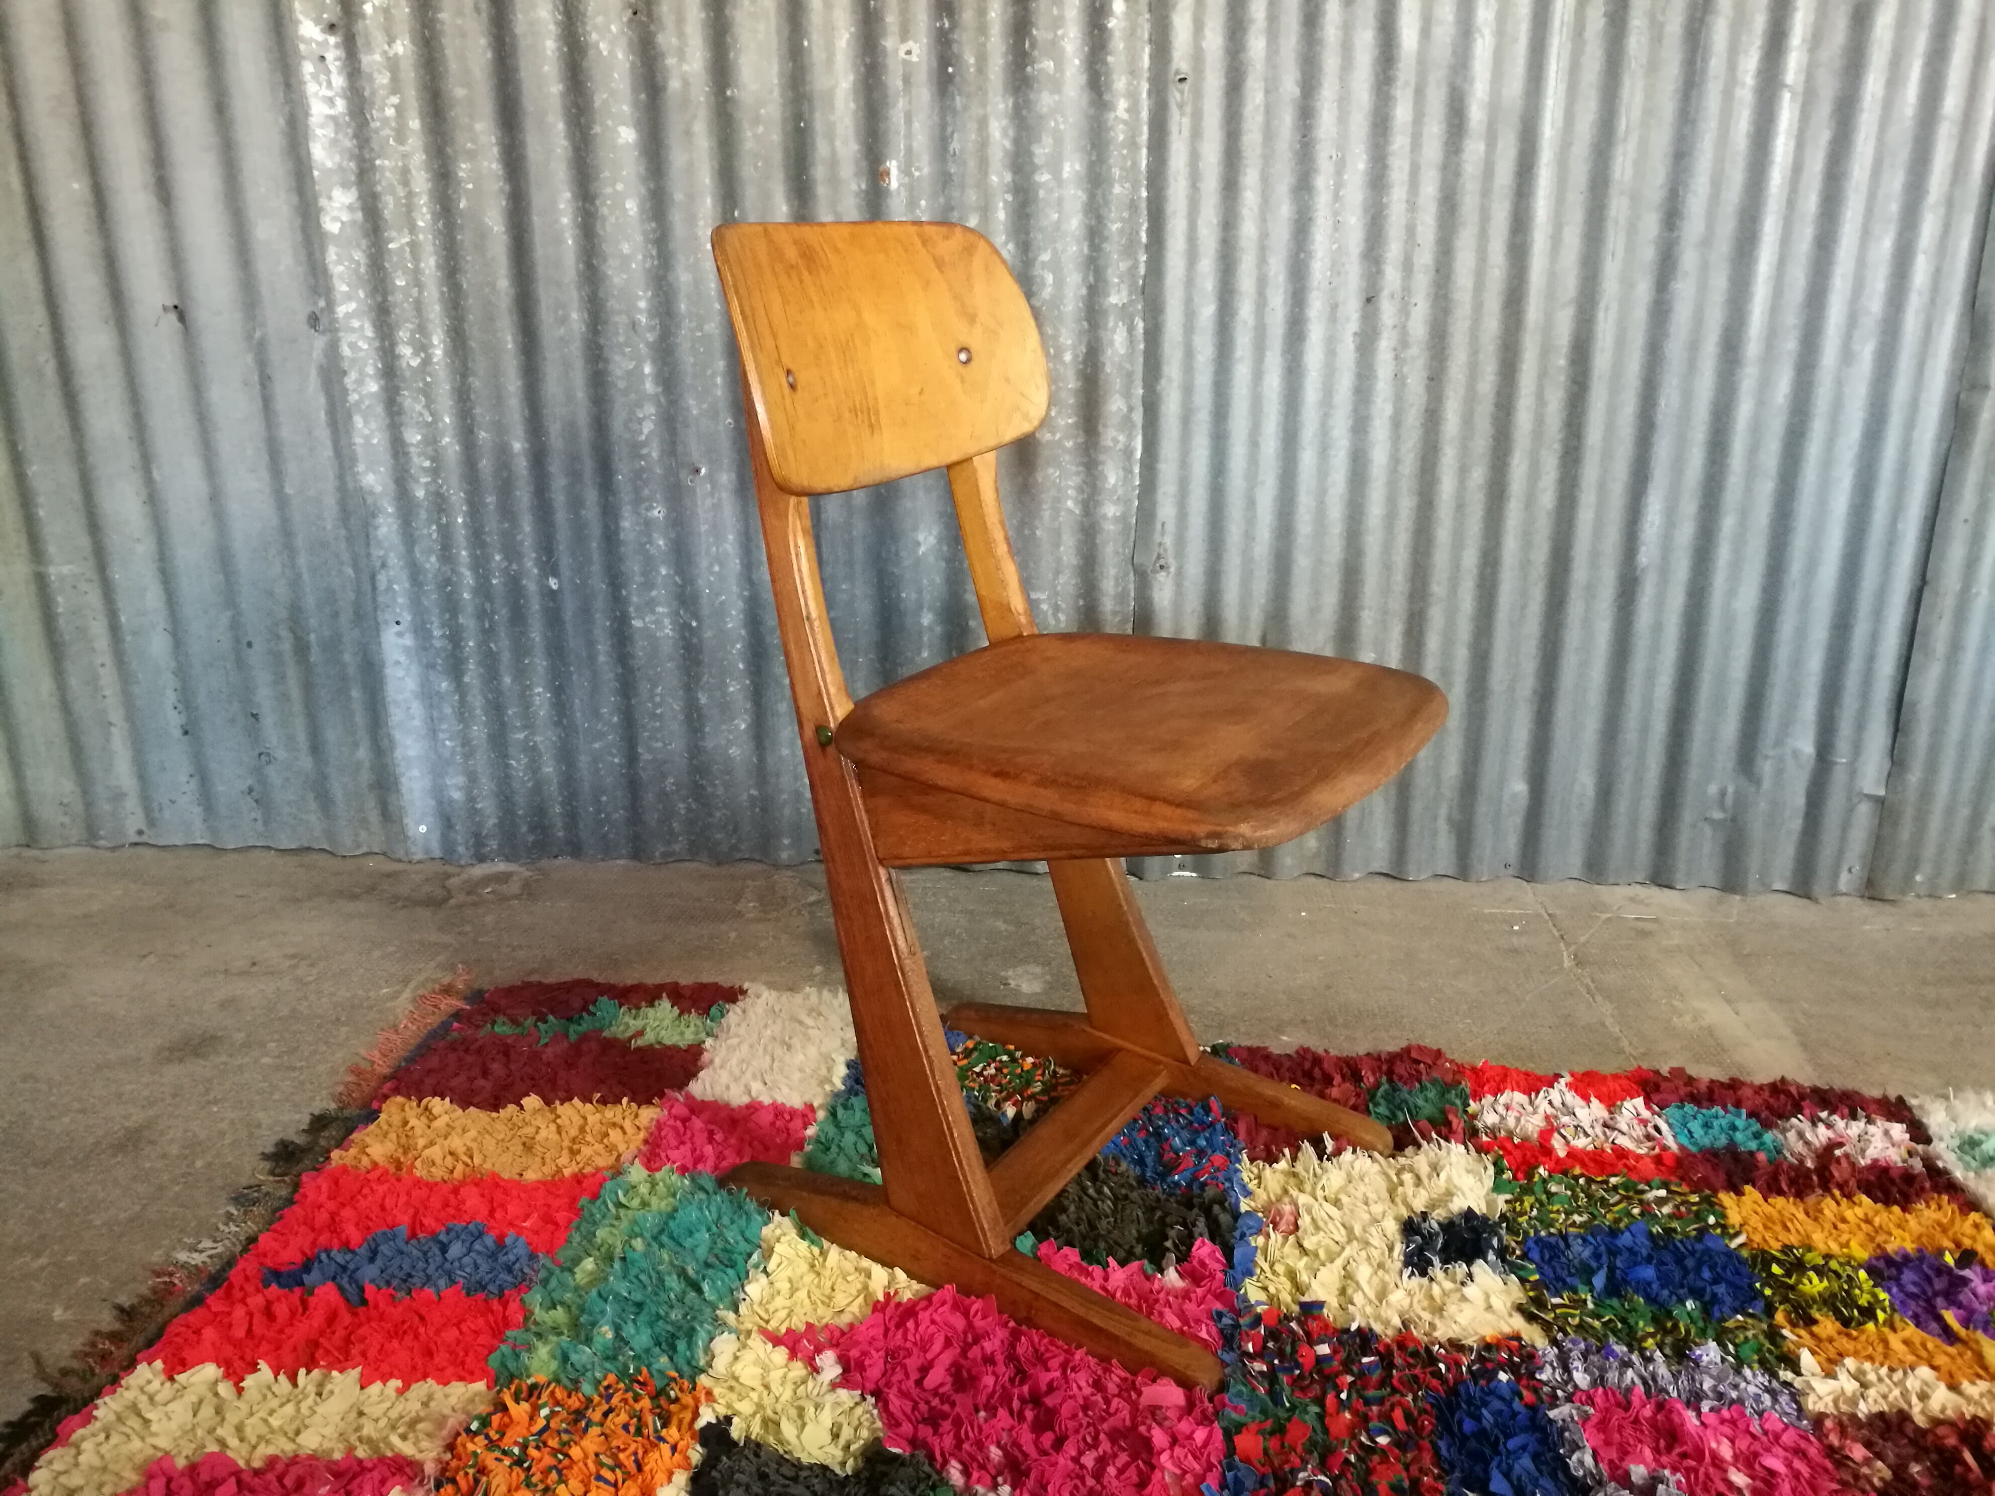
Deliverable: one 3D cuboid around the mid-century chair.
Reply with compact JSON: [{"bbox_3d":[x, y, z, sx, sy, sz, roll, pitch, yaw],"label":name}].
[{"bbox_3d":[0.064,0.012,1.089,0.453,0.718,0.383,11,21,31],"label":"mid-century chair"}]

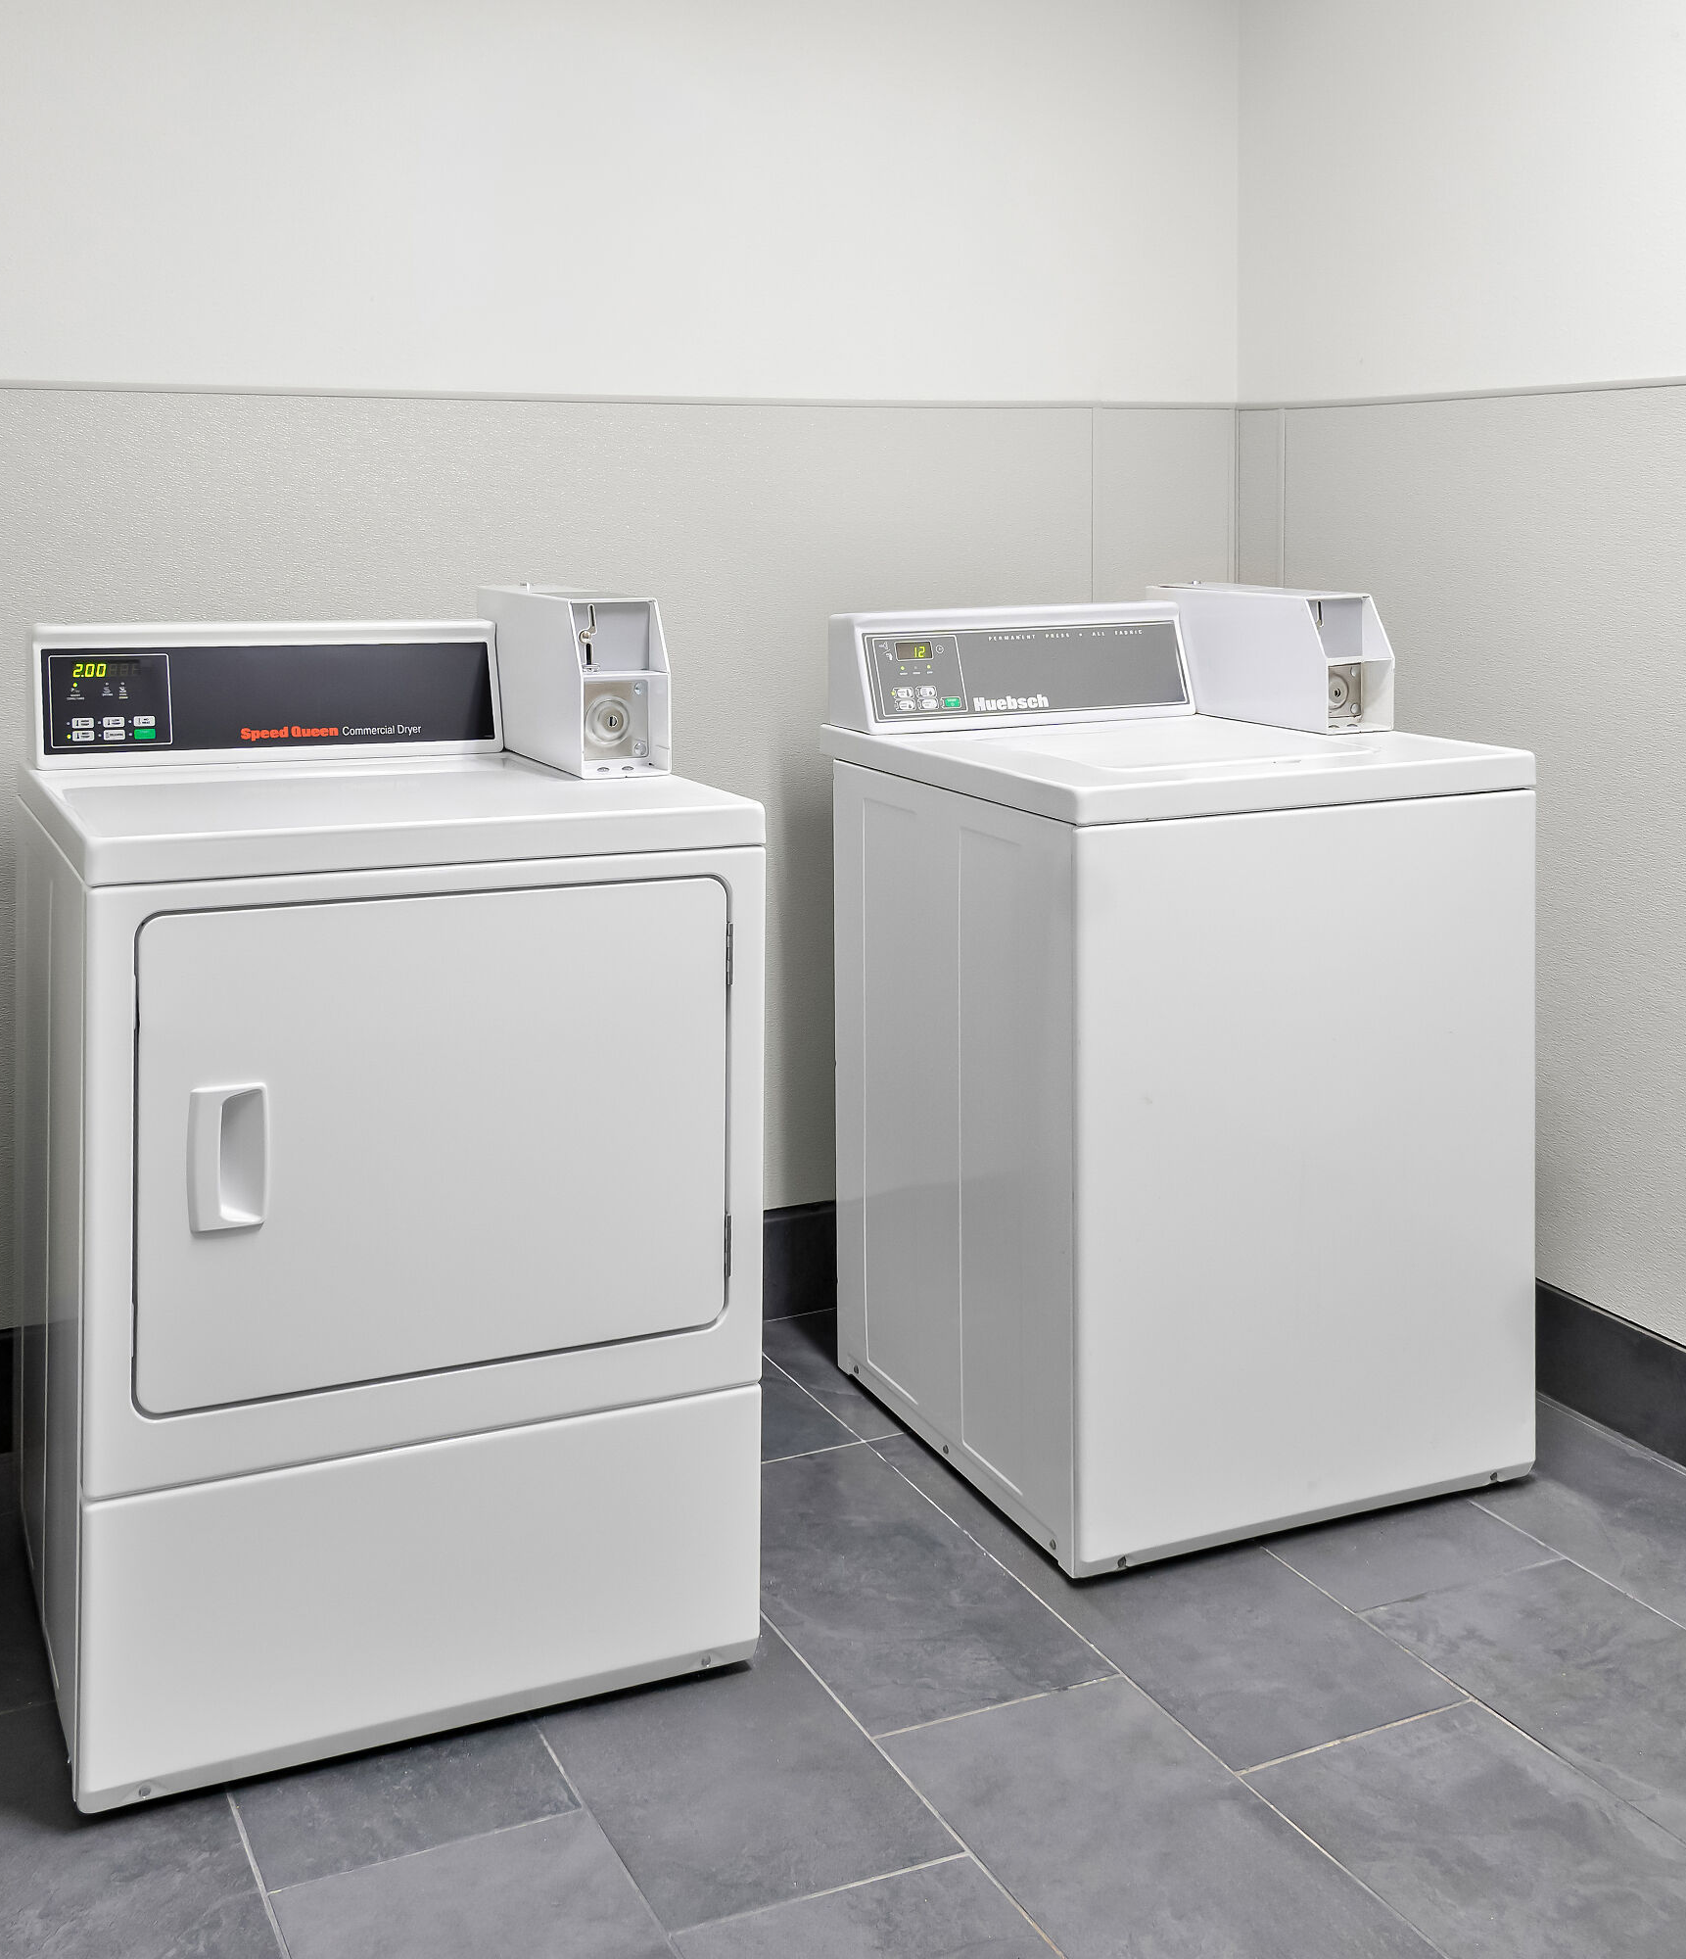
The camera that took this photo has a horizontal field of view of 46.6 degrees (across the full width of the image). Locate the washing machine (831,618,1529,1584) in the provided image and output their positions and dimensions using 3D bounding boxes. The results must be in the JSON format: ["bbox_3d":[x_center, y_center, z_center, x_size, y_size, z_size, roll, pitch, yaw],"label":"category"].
[{"bbox_3d":[0.430,0.094,2.662,0.660,1.100,0.700,-4,11,-24],"label":"washing machine"}]

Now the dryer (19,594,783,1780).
[{"bbox_3d":[-0.523,0.157,2.198,0.675,1.100,0.700,-4,11,-24],"label":"dryer"}]

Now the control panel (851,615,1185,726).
[{"bbox_3d":[0.272,-0.442,2.811,0.505,0.125,0.030,-3,-5,-24],"label":"control panel"}]

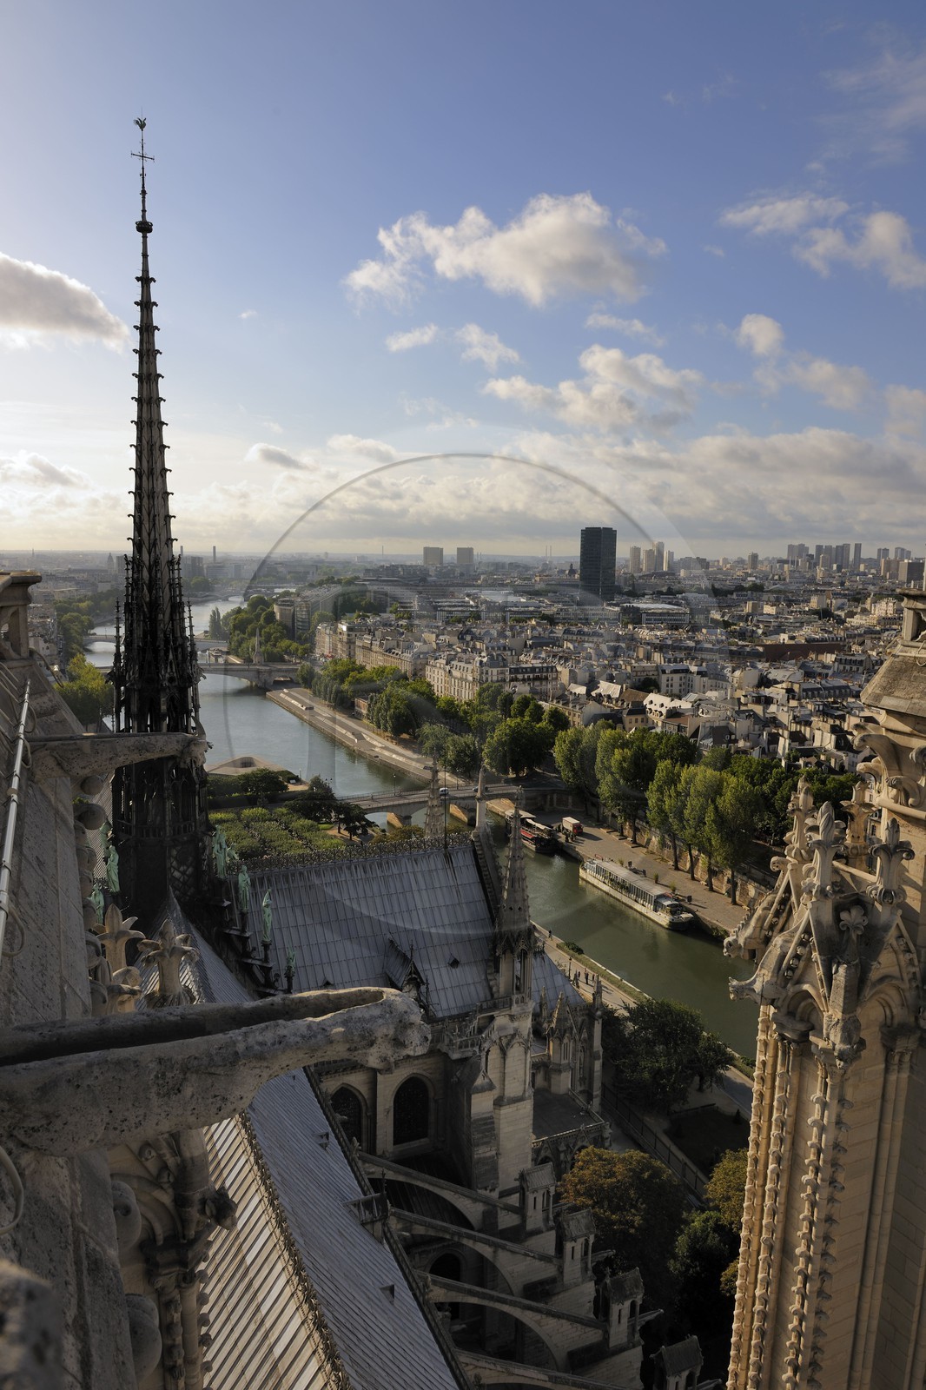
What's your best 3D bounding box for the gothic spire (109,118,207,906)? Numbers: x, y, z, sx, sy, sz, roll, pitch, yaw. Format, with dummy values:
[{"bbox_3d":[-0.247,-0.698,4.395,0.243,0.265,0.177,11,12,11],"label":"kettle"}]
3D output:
[{"bbox_3d":[-21.260,-11.170,63.640,7.200,52.780,7.200,-3,9,-23],"label":"gothic spire"}]

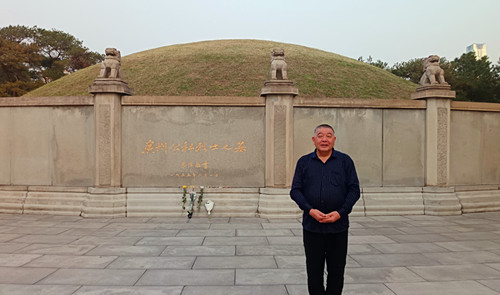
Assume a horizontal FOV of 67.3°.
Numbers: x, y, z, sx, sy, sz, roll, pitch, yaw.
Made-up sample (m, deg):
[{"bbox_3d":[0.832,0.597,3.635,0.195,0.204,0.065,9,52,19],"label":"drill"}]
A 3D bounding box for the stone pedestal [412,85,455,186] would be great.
[{"bbox_3d":[4.169,-0.267,8.542,0.762,2.257,0.570,0,1,-11],"label":"stone pedestal"}]

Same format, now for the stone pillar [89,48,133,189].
[{"bbox_3d":[-2.948,-0.650,8.014,0.762,2.930,0.570,0,1,5],"label":"stone pillar"}]

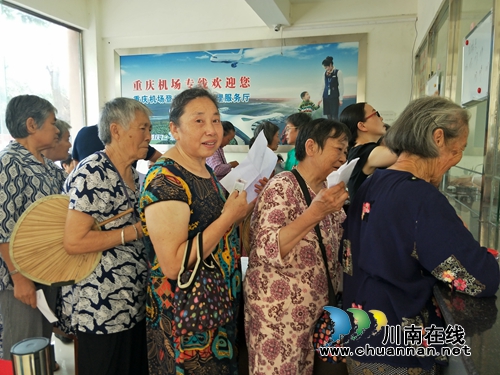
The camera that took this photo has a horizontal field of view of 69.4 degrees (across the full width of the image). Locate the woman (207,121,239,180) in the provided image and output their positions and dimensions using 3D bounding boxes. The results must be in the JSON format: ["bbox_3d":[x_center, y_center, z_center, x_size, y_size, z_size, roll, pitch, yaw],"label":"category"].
[{"bbox_3d":[-0.270,0.208,3.188,0.430,1.560,0.460,1,7,10],"label":"woman"}]

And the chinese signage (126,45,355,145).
[{"bbox_3d":[-0.229,-1.011,4.106,2.803,1.051,0.050,2,7,15],"label":"chinese signage"}]

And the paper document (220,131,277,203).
[{"bbox_3d":[-0.002,-0.068,1.230,0.170,0.260,0.070,30,-24,23],"label":"paper document"}]

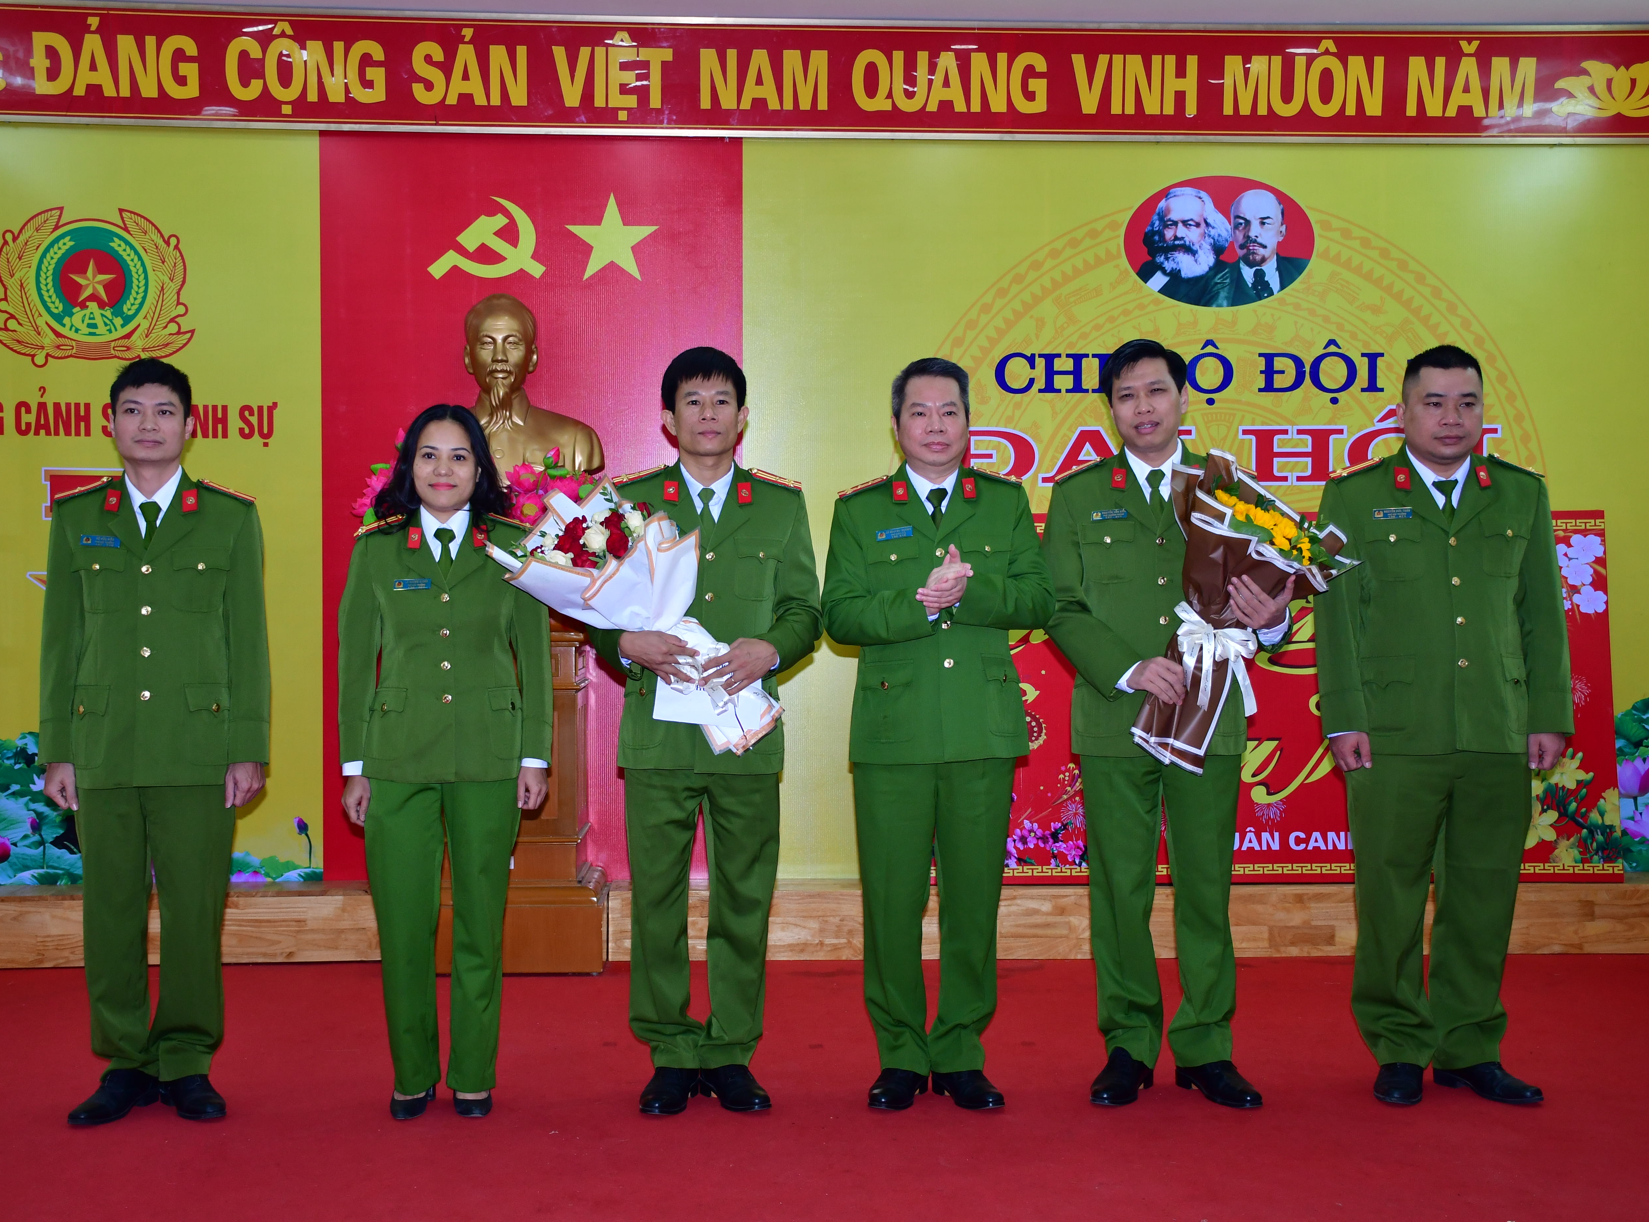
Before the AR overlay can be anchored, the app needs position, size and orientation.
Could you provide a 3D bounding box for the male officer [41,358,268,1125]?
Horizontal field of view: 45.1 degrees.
[{"bbox_3d":[-1.486,0.281,4.403,0.505,1.680,0.320,0,2,-10],"label":"male officer"}]

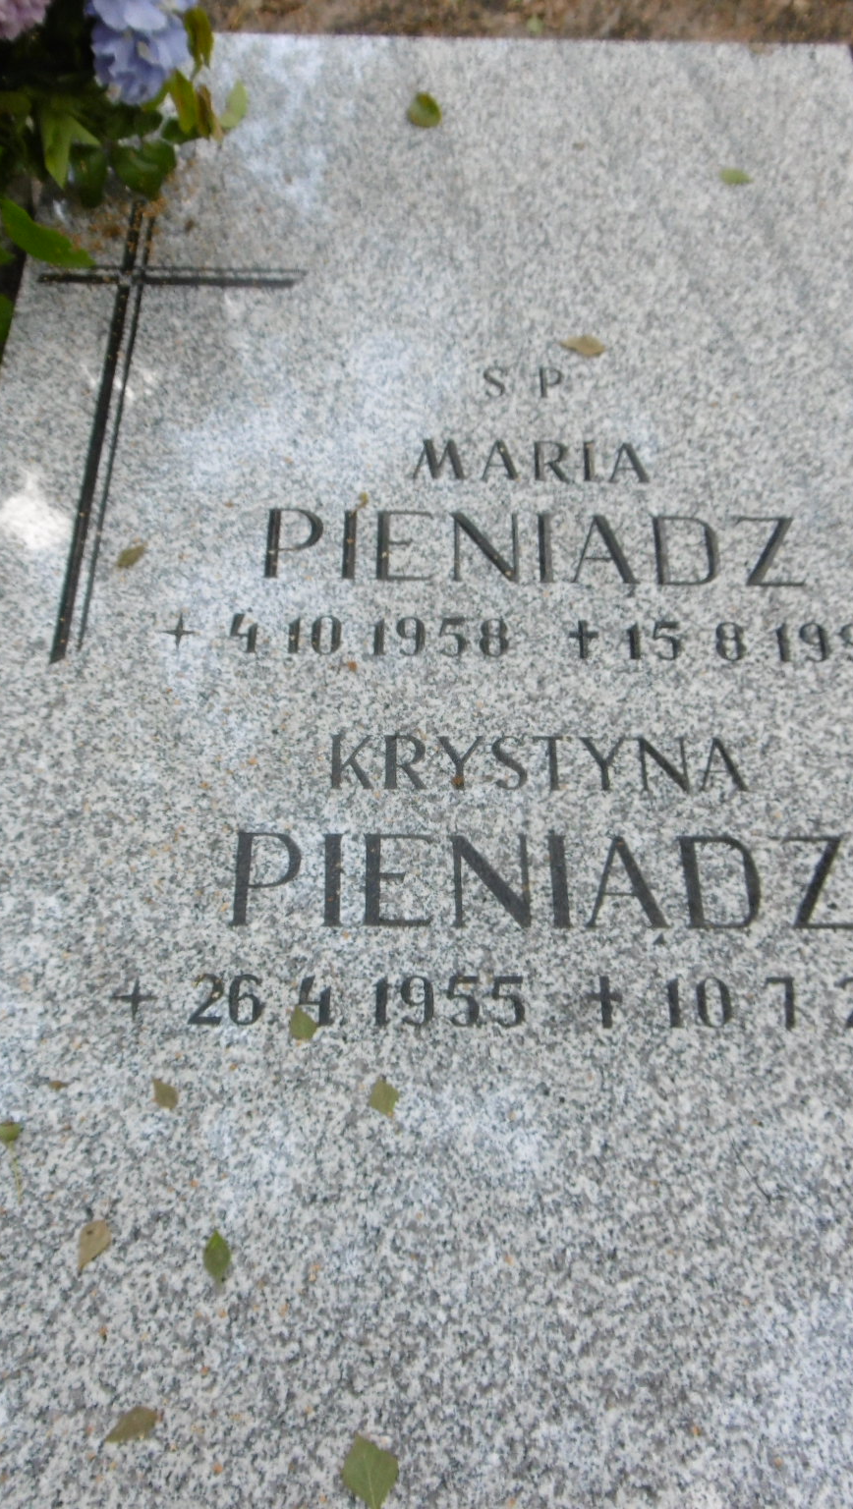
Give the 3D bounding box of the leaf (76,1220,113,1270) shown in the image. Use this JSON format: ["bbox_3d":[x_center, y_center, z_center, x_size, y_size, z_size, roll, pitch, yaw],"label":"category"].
[{"bbox_3d":[-0.209,0.310,0.881,0.019,0.006,0.031,2,59,1],"label":"leaf"}]

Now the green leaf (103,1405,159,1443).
[{"bbox_3d":[-0.173,0.401,0.827,0.018,0.006,0.029,38,66,20],"label":"green leaf"}]

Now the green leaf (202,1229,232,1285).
[{"bbox_3d":[-0.131,0.316,0.878,0.017,0.006,0.030,11,60,6],"label":"green leaf"}]

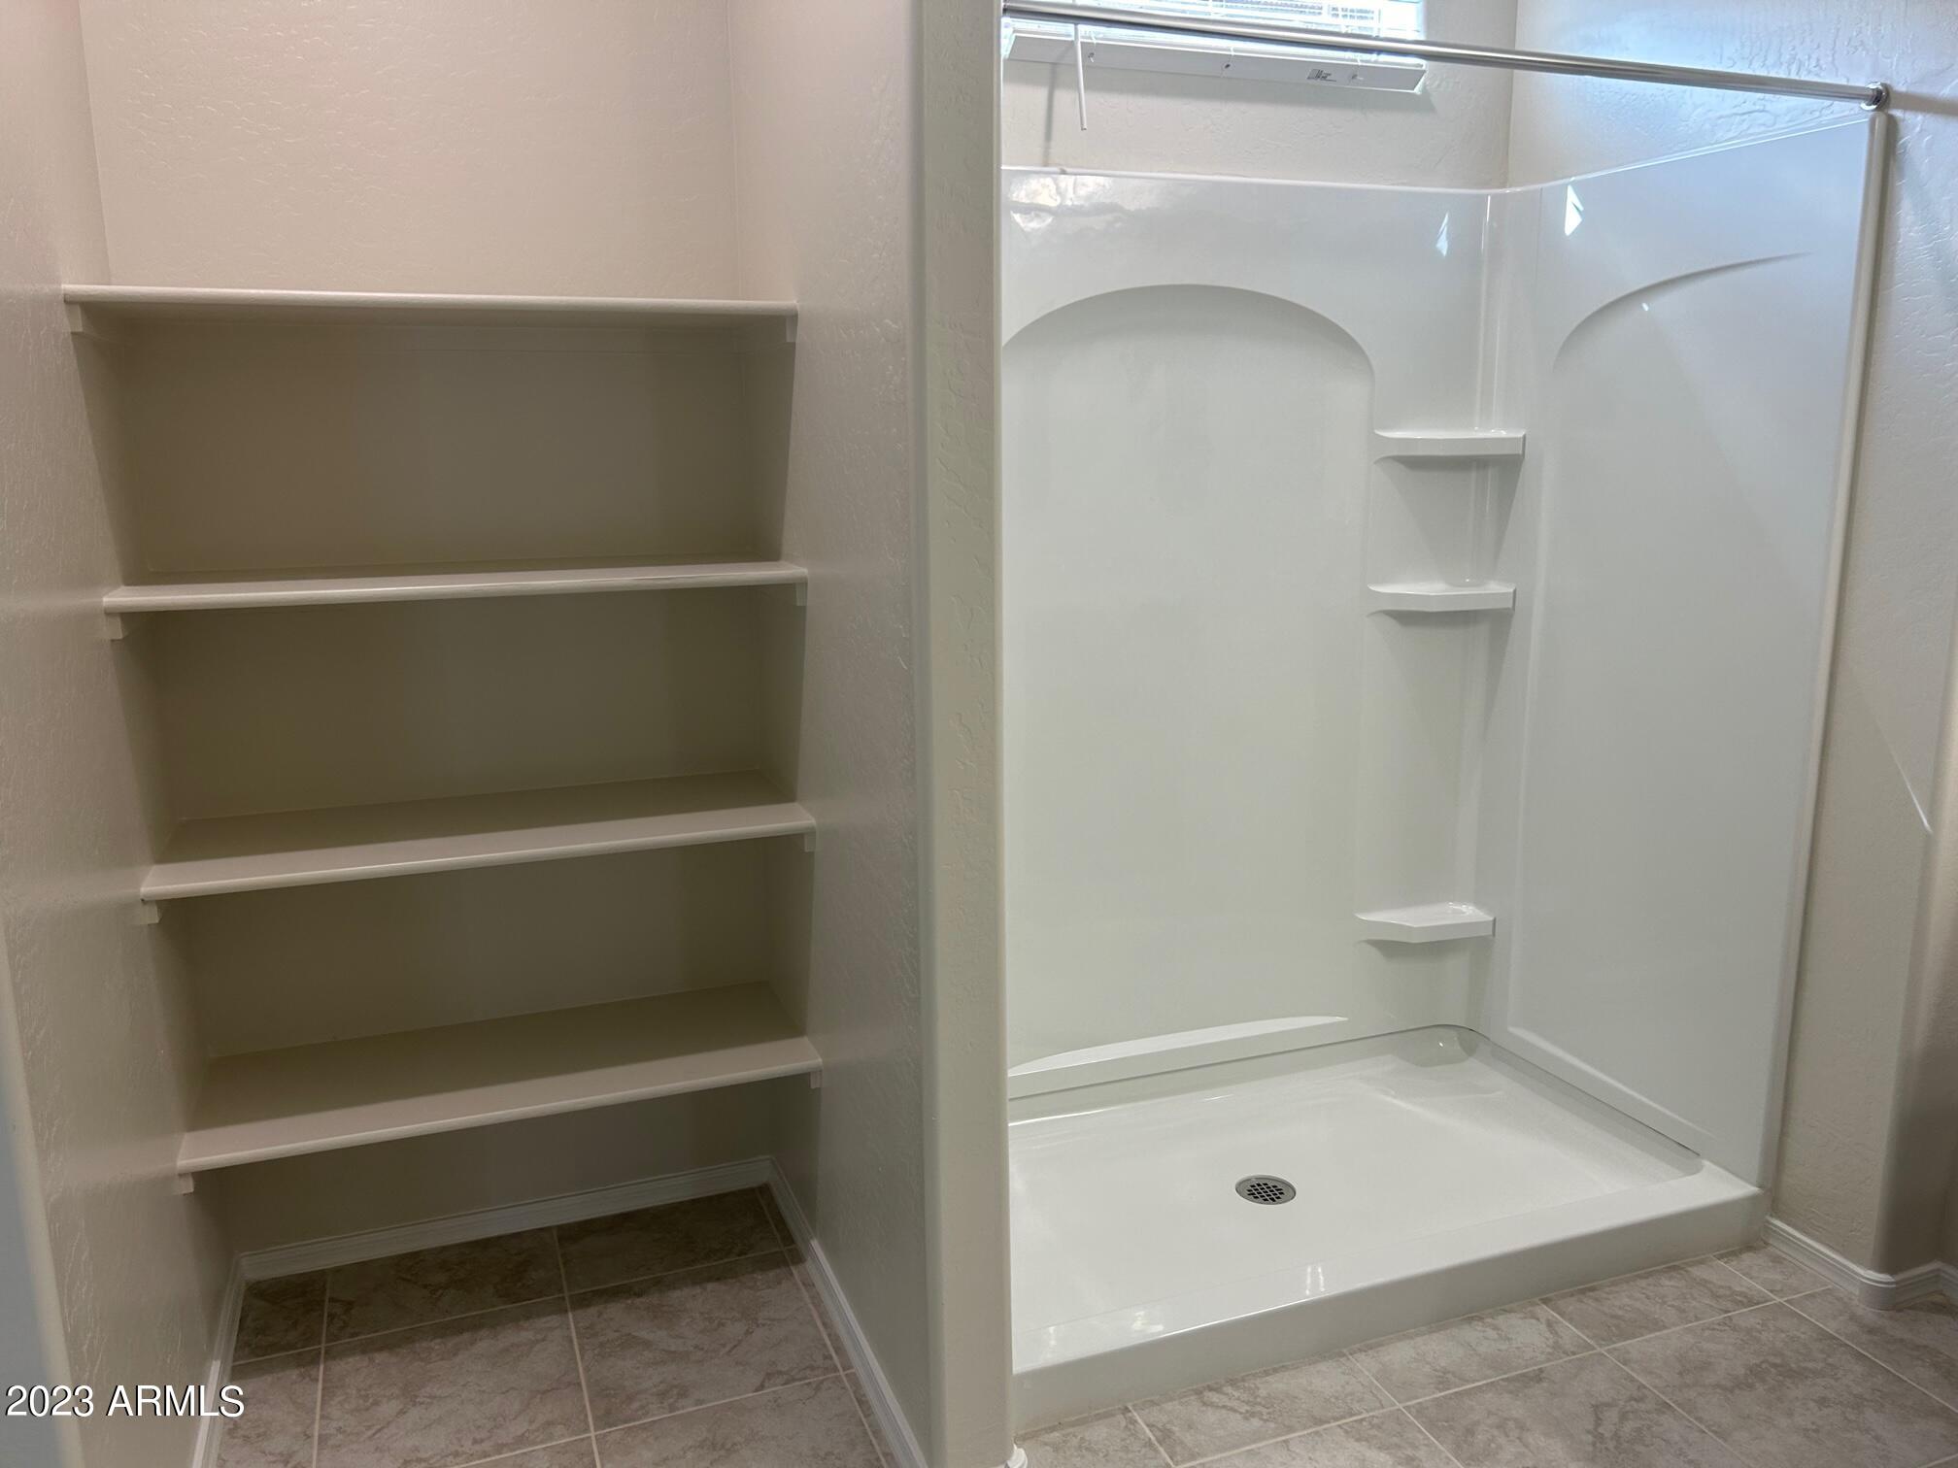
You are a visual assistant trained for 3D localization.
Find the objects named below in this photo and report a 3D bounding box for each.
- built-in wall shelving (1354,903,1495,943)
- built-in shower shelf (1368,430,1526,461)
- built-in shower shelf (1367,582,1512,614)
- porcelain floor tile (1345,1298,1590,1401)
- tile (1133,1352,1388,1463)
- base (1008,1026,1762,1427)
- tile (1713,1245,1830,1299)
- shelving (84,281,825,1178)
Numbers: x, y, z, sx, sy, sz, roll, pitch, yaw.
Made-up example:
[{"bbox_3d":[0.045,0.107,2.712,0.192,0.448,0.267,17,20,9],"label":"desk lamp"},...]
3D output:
[{"bbox_3d":[1.018,0.438,3.357,0.298,0.051,0.128,-5,12,-20],"label":"built-in wall shelving"},{"bbox_3d":[1.007,-0.623,3.142,0.300,0.054,0.128,-5,12,-20],"label":"built-in shower shelf"},{"bbox_3d":[1.010,-0.298,3.208,0.300,0.052,0.128,-5,12,-20],"label":"built-in shower shelf"},{"bbox_3d":[0.814,1.020,2.422,0.390,0.010,0.143,-5,12,-20],"label":"porcelain floor tile"},{"bbox_3d":[0.445,1.051,2.287,0.390,0.010,0.143,-5,12,-20],"label":"tile"},{"bbox_3d":[0.582,0.871,2.871,1.528,0.109,0.896,-5,12,-20],"label":"base"},{"bbox_3d":[1.424,0.969,2.646,0.118,0.010,0.141,-5,12,-20],"label":"tile"},{"bbox_3d":[-0.810,-0.024,2.428,0.987,1.306,0.406,-5,12,-20],"label":"shelving"}]

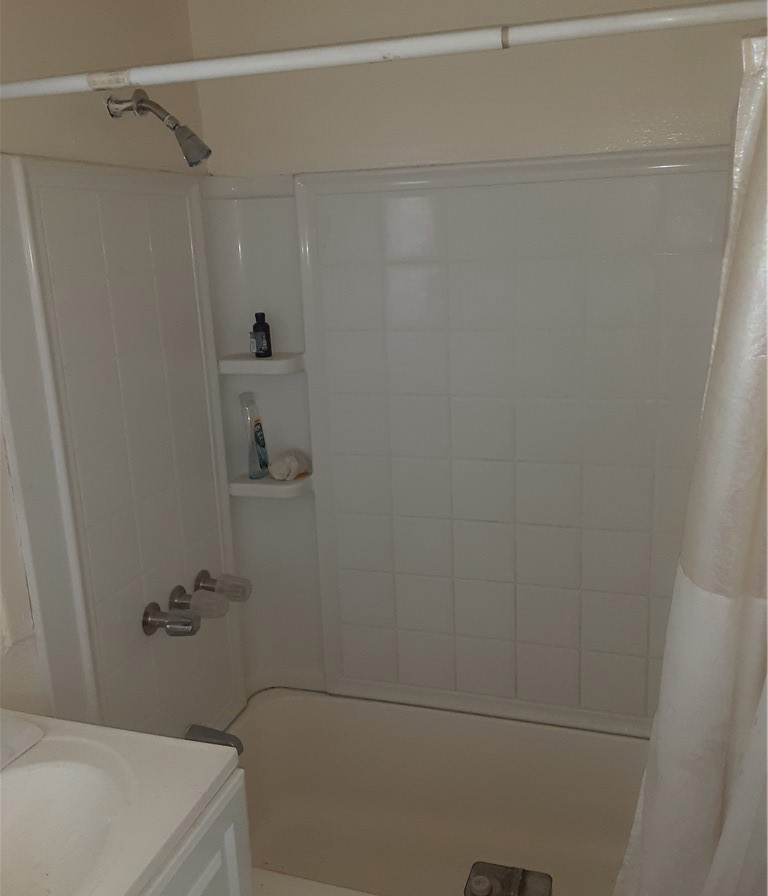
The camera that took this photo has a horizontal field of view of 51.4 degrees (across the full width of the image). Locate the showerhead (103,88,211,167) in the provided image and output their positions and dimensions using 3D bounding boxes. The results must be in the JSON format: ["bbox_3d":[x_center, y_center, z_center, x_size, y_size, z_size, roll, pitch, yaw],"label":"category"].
[{"bbox_3d":[-0.446,-0.634,1.588,0.225,0.156,0.062,2,13,19],"label":"showerhead"}]

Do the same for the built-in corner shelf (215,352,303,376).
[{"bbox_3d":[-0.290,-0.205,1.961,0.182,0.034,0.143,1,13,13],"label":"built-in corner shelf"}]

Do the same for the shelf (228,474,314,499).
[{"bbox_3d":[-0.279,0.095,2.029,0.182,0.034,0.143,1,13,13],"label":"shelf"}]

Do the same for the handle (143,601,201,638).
[{"bbox_3d":[-0.439,0.367,1.682,0.124,0.064,0.062,2,13,19],"label":"handle"}]

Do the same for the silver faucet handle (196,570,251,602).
[{"bbox_3d":[-0.370,0.323,1.864,0.130,0.064,0.062,2,13,19],"label":"silver faucet handle"}]

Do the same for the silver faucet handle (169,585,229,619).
[{"bbox_3d":[-0.403,0.344,1.770,0.130,0.064,0.062,2,13,19],"label":"silver faucet handle"}]

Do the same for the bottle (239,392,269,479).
[{"bbox_3d":[-0.325,-0.031,2.021,0.050,0.203,0.040,-14,14,-34],"label":"bottle"}]

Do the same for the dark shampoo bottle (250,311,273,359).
[{"bbox_3d":[-0.298,-0.276,1.952,0.041,0.108,0.041,-1,13,4],"label":"dark shampoo bottle"}]

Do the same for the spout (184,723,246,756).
[{"bbox_3d":[-0.386,0.673,1.846,0.140,0.063,0.054,2,13,19],"label":"spout"}]

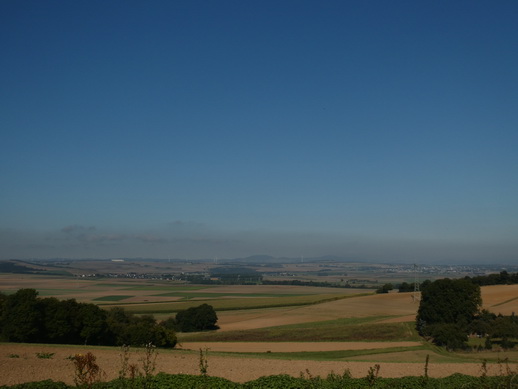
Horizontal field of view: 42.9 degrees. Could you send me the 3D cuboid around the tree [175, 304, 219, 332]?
[{"bbox_3d":[-18.028,35.767,190.000,12.400,8.200,10.000,0,-5,0],"label":"tree"}]

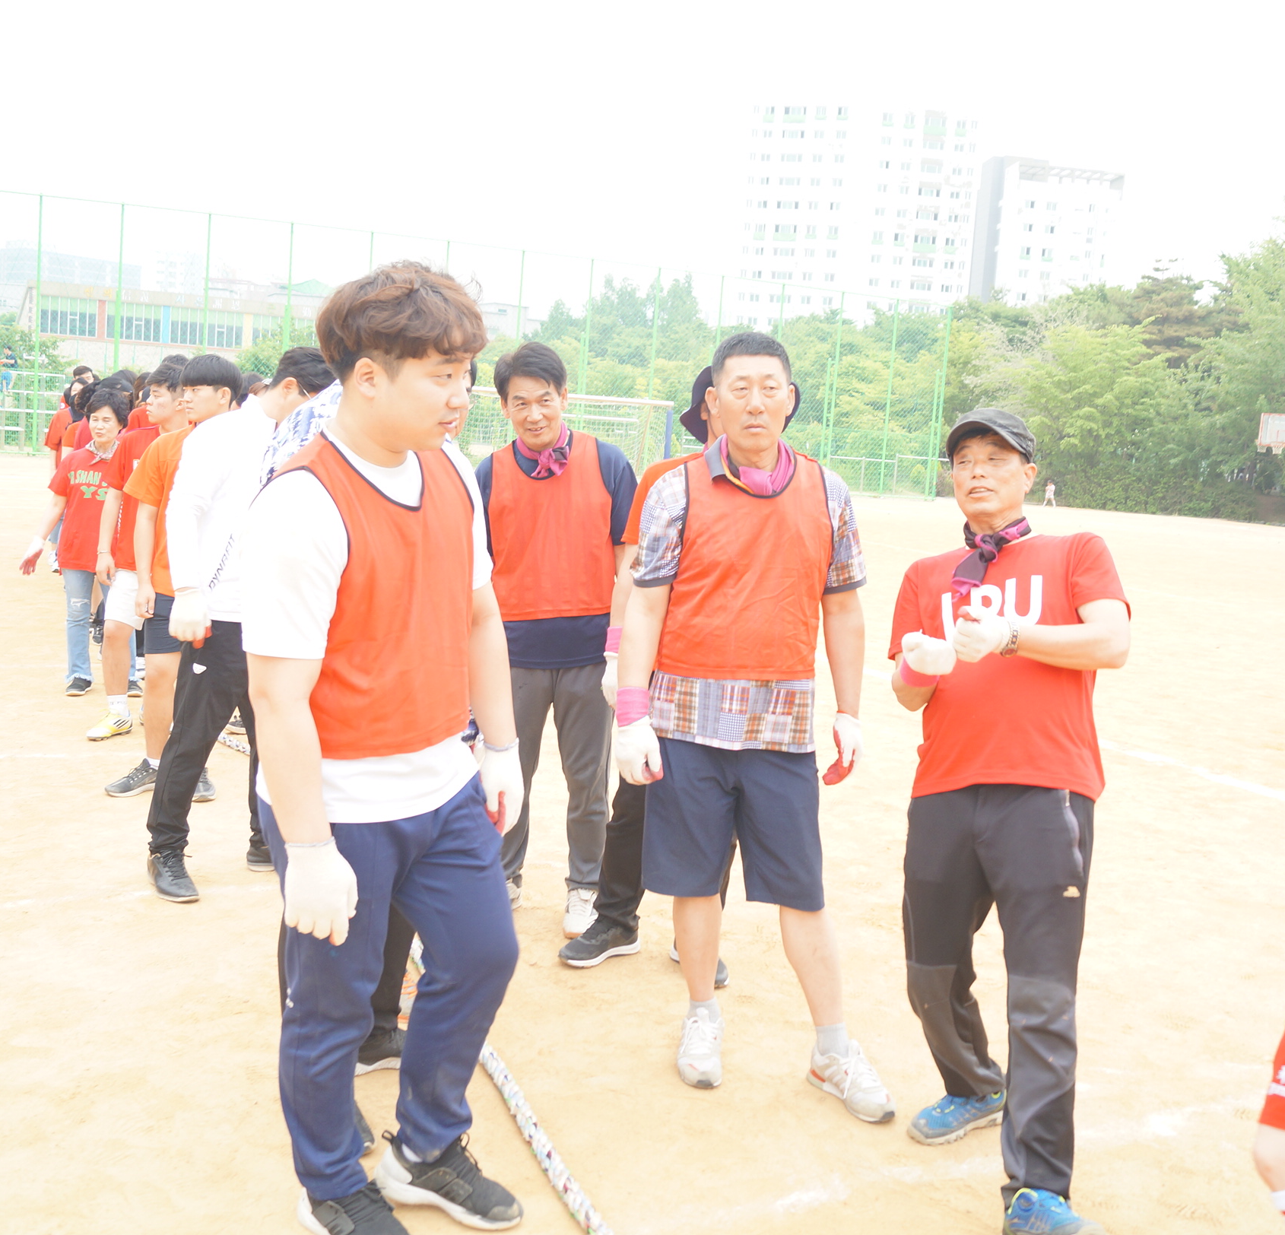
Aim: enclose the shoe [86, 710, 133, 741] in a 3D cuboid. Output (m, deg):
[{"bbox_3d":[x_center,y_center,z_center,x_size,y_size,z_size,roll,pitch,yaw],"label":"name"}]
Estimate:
[{"bbox_3d":[-2.430,0.498,6.360,0.100,0.110,0.270,7,8,22],"label":"shoe"}]

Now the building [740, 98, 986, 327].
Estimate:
[{"bbox_3d":[24.880,-39.519,170.006,27.500,41.500,12.500,5,7,3],"label":"building"}]

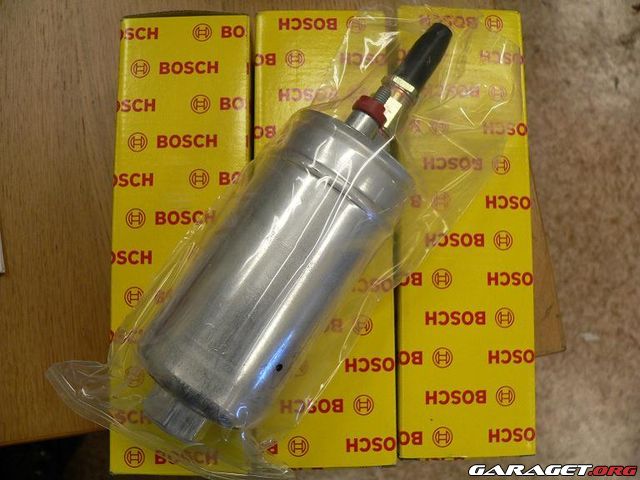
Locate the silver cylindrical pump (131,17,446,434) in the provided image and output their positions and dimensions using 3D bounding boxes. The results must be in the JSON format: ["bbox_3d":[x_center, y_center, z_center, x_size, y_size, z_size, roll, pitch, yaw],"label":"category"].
[{"bbox_3d":[-0.005,-0.011,0.294,0.061,0.061,0.216,34,83,2],"label":"silver cylindrical pump"}]

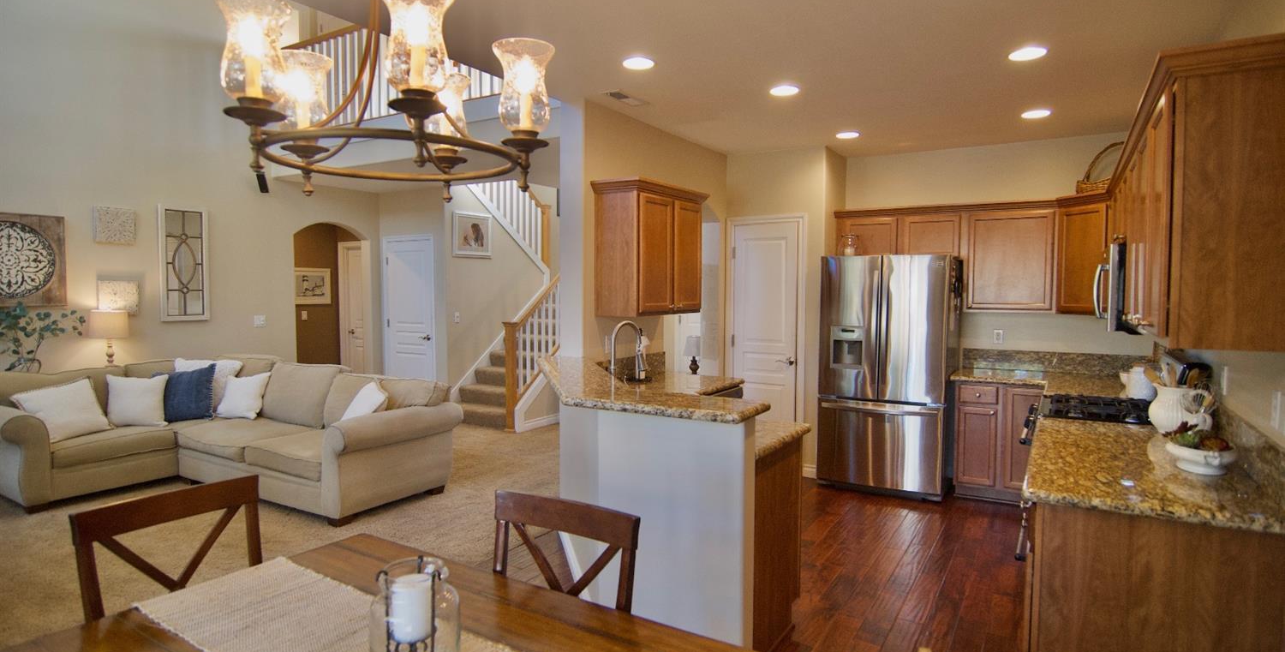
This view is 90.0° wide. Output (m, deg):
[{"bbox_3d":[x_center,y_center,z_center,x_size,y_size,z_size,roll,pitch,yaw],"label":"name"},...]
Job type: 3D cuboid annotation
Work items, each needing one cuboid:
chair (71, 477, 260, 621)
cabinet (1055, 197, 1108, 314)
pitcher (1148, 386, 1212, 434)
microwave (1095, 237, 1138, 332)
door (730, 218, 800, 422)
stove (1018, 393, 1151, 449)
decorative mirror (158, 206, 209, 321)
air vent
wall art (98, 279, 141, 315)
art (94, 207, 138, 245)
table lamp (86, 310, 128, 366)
[{"bbox_3d":[-1.096,0.930,1.633,0.520,0.930,0.450,2,4,39],"label":"chair"},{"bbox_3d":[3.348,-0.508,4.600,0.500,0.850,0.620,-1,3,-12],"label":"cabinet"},{"bbox_3d":[2.201,0.340,2.631,0.205,0.200,0.160,2,4,41],"label":"pitcher"},{"bbox_3d":[2.382,-0.169,3.001,0.430,0.410,0.760,2,3,33],"label":"microwave"},{"bbox_3d":[1.005,0.180,5.335,0.600,2.060,0.060,2,3,33],"label":"door"},{"bbox_3d":[2.261,0.846,3.131,0.700,0.940,0.760,2,3,33],"label":"stove"},{"bbox_3d":[-4.511,-0.603,6.351,0.045,1.100,0.420,2,3,33],"label":"decorative mirror"},{"bbox_3d":[-0.093,-1.411,3.986,0.150,0.020,0.330,2,3,33],"label":"air vent"},{"bbox_3d":[-4.516,-0.241,5.546,0.040,0.300,0.295,2,3,33],"label":"wall art"},{"bbox_3d":[-4.815,-0.911,5.865,0.050,0.305,0.300,2,3,33],"label":"art"},{"bbox_3d":[-4.451,0.120,5.372,0.260,0.500,0.260,2,3,33],"label":"table lamp"}]

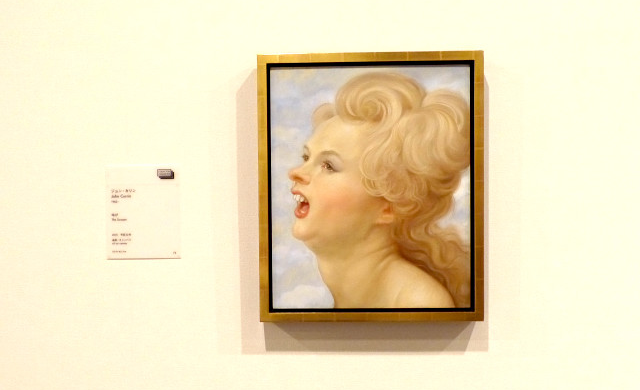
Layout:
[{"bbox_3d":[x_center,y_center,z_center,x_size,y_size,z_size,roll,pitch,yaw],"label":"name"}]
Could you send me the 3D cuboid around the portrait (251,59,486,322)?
[{"bbox_3d":[0.119,-0.017,1.539,0.526,0.627,0.055,-1,2,2],"label":"portrait"}]

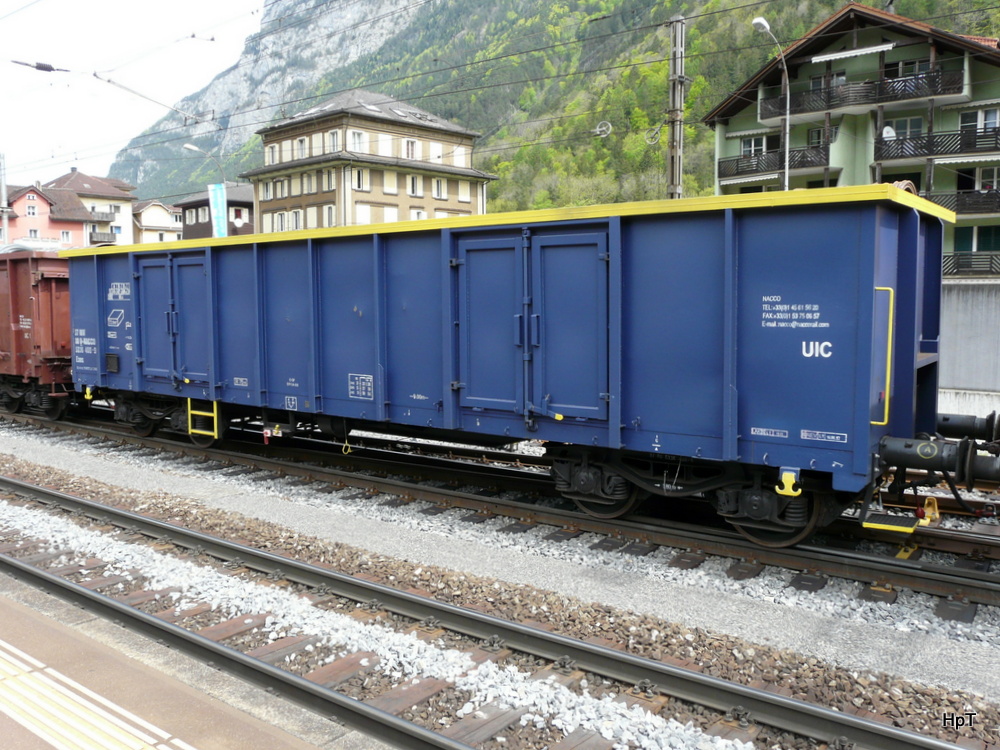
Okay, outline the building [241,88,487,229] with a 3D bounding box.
[{"bbox_3d":[-12.232,-17.007,78.786,15.200,21.270,18.200,5,7,42],"label":"building"}]

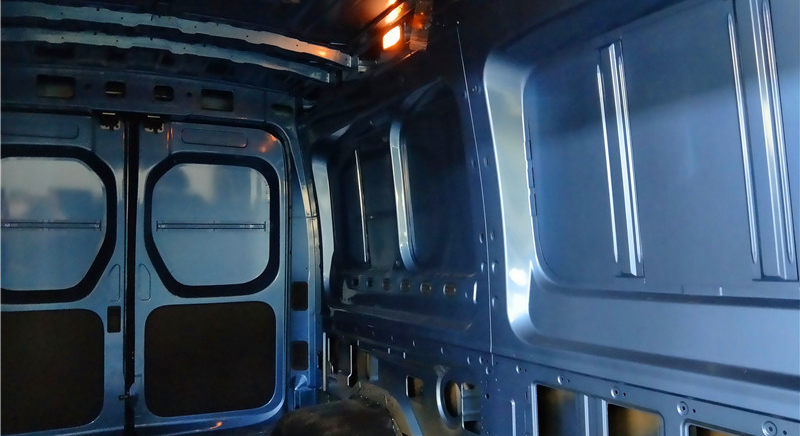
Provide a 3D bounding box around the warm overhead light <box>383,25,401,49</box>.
[{"bbox_3d":[-0.026,-0.642,2.052,0.028,0.050,0.120,-4,-1,-29],"label":"warm overhead light"}]

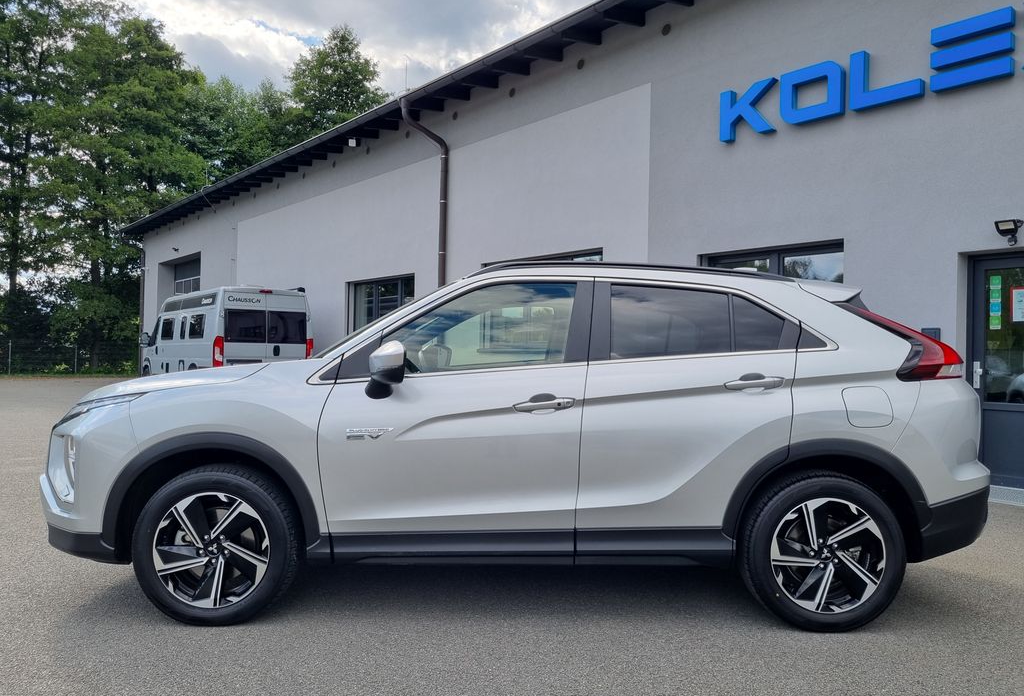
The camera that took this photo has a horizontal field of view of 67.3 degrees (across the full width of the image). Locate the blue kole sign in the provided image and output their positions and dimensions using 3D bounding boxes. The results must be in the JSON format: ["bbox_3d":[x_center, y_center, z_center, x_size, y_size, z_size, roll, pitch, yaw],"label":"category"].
[{"bbox_3d":[3.603,-2.833,8.290,0.100,0.600,3.190,2,-1,-39],"label":"blue kole sign"}]

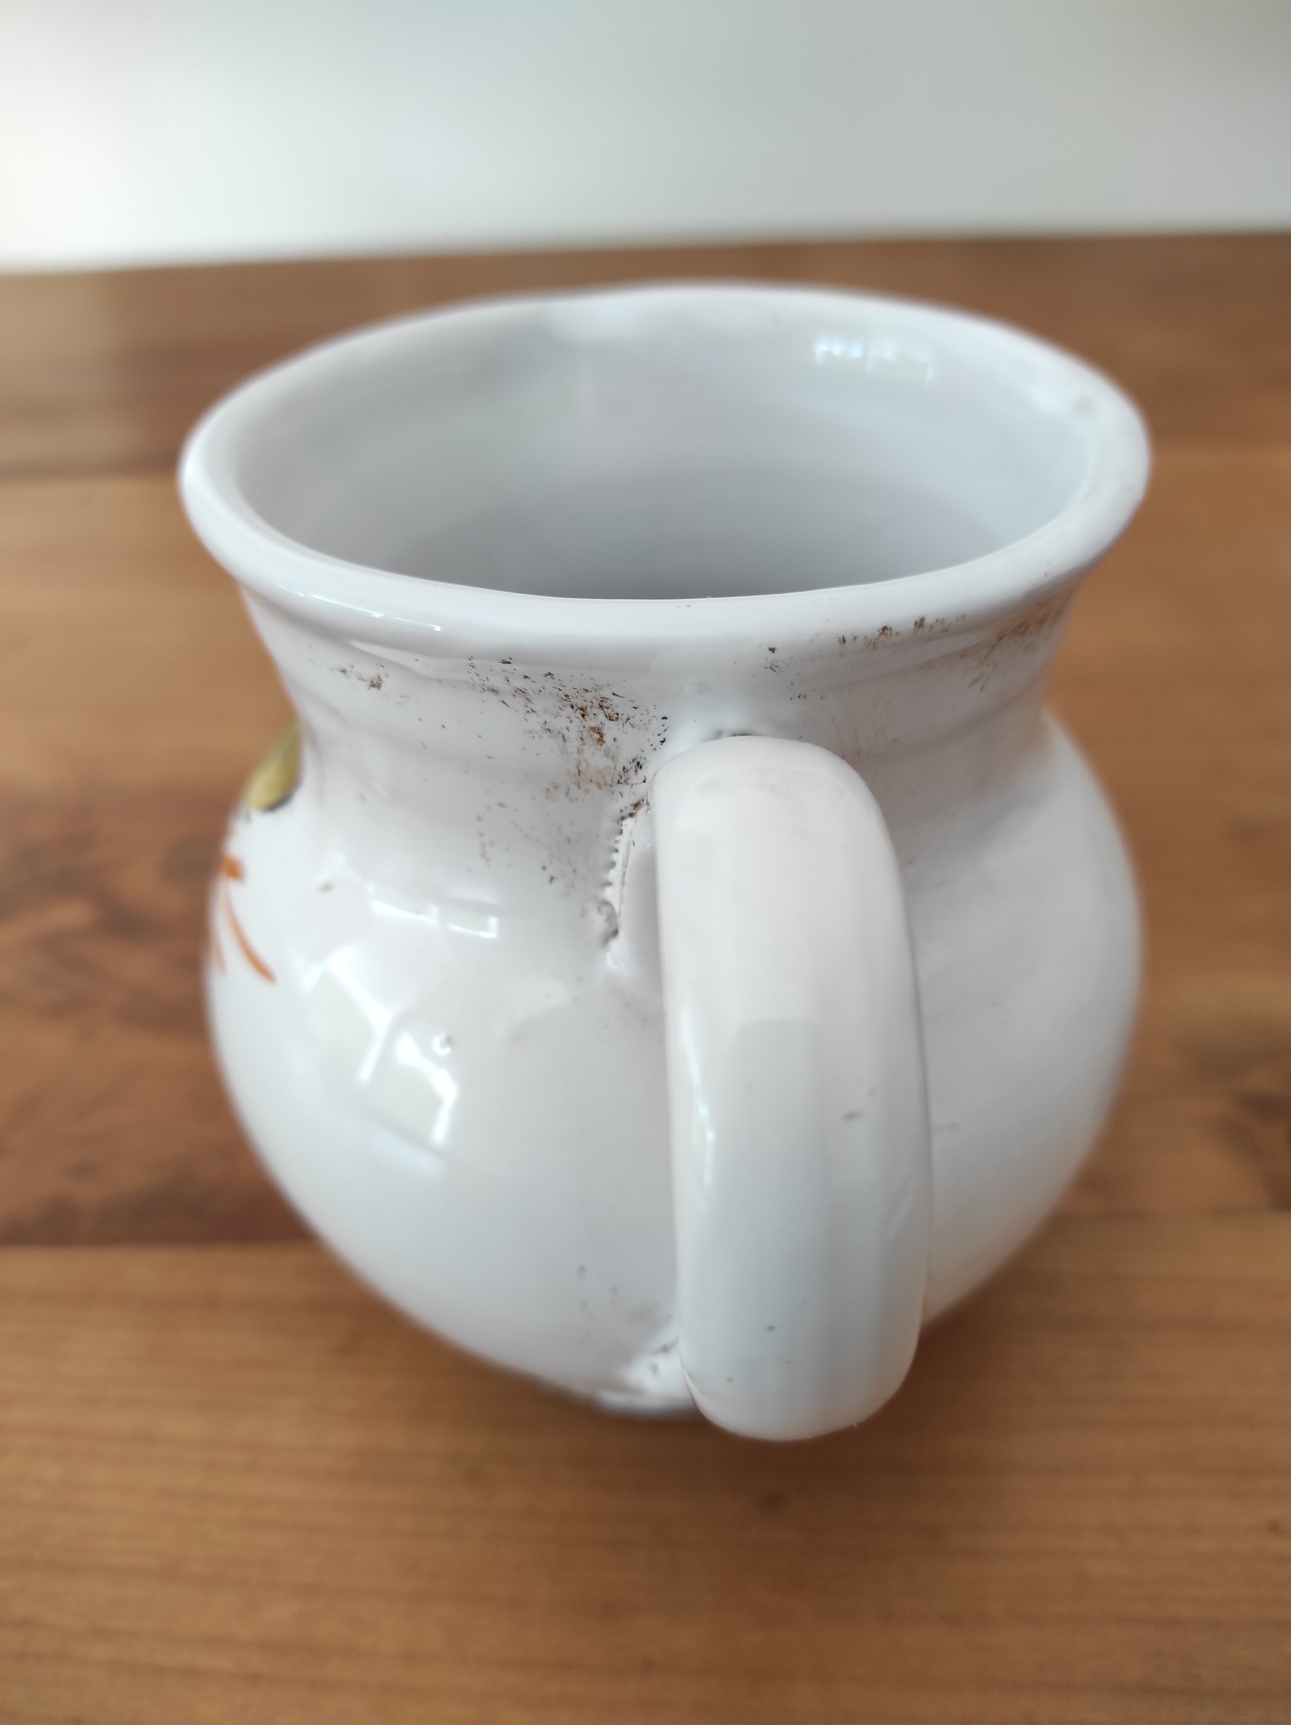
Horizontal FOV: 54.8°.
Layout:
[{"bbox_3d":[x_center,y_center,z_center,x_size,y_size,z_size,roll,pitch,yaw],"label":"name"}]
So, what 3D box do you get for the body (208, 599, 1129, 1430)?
[{"bbox_3d":[0.003,0.003,0.151,0.109,0.103,0.109,-6,39,-5],"label":"body"}]

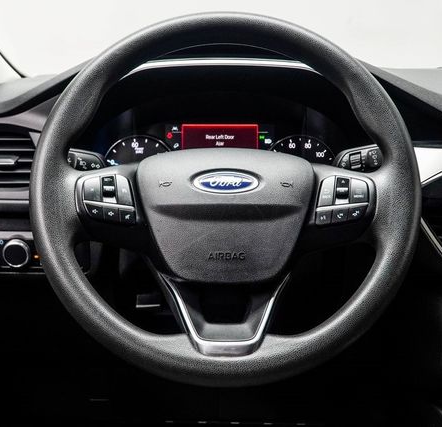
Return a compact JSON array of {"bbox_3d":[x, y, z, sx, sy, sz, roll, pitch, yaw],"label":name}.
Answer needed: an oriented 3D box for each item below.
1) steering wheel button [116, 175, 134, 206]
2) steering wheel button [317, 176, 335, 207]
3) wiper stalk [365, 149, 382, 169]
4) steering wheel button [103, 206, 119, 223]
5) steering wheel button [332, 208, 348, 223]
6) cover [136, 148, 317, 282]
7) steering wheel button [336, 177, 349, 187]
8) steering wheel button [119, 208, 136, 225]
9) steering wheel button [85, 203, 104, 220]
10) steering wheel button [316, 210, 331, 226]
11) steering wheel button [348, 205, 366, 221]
[{"bbox_3d":[-0.093,-0.021,0.679,0.018,0.032,0.009,0,-17,0],"label":"steering wheel button"},{"bbox_3d":[0.102,-0.021,0.668,0.016,0.031,0.007,0,-16,0],"label":"steering wheel button"},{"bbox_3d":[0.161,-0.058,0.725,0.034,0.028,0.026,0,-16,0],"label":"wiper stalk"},{"bbox_3d":[-0.104,0.002,0.662,0.016,0.016,0.007,0,-16,0],"label":"steering wheel button"},{"bbox_3d":[0.113,0.003,0.661,0.016,0.015,0.007,0,-16,0],"label":"steering wheel button"},{"bbox_3d":[0.005,0.009,0.672,0.166,0.131,0.050,0,-17,0],"label":"cover"},{"bbox_3d":[0.119,-0.029,0.681,0.013,0.011,0.008,0,-17,0],"label":"steering wheel button"},{"bbox_3d":[-0.089,0.004,0.661,0.016,0.015,0.007,0,-16,0],"label":"steering wheel button"},{"bbox_3d":[-0.121,-0.001,0.673,0.017,0.017,0.009,0,-17,0],"label":"steering wheel button"},{"bbox_3d":[0.098,0.005,0.661,0.015,0.017,0.007,0,-16,0],"label":"steering wheel button"},{"bbox_3d":[0.132,0.000,0.672,0.017,0.016,0.009,0,-17,0],"label":"steering wheel button"}]

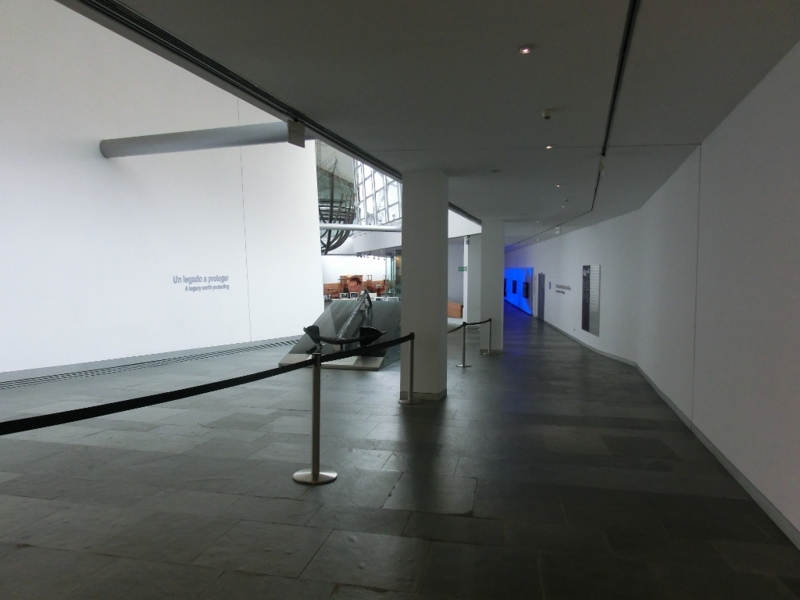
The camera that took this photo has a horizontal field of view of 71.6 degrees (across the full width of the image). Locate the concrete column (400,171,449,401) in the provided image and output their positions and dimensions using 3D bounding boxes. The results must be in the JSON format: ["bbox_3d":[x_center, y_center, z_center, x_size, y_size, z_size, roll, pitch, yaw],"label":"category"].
[{"bbox_3d":[0.381,-0.211,8.368,0.570,3.350,0.570,1,3,18],"label":"concrete column"}]

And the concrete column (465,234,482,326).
[{"bbox_3d":[3.118,-0.770,23.902,0.570,3.950,0.570,0,3,-7],"label":"concrete column"}]

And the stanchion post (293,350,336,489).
[{"bbox_3d":[-0.652,0.910,4.338,0.350,0.985,0.350,0,3,0],"label":"stanchion post"}]

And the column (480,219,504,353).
[{"bbox_3d":[2.642,-0.400,15.842,0.570,3.850,0.570,1,3,18],"label":"column"}]

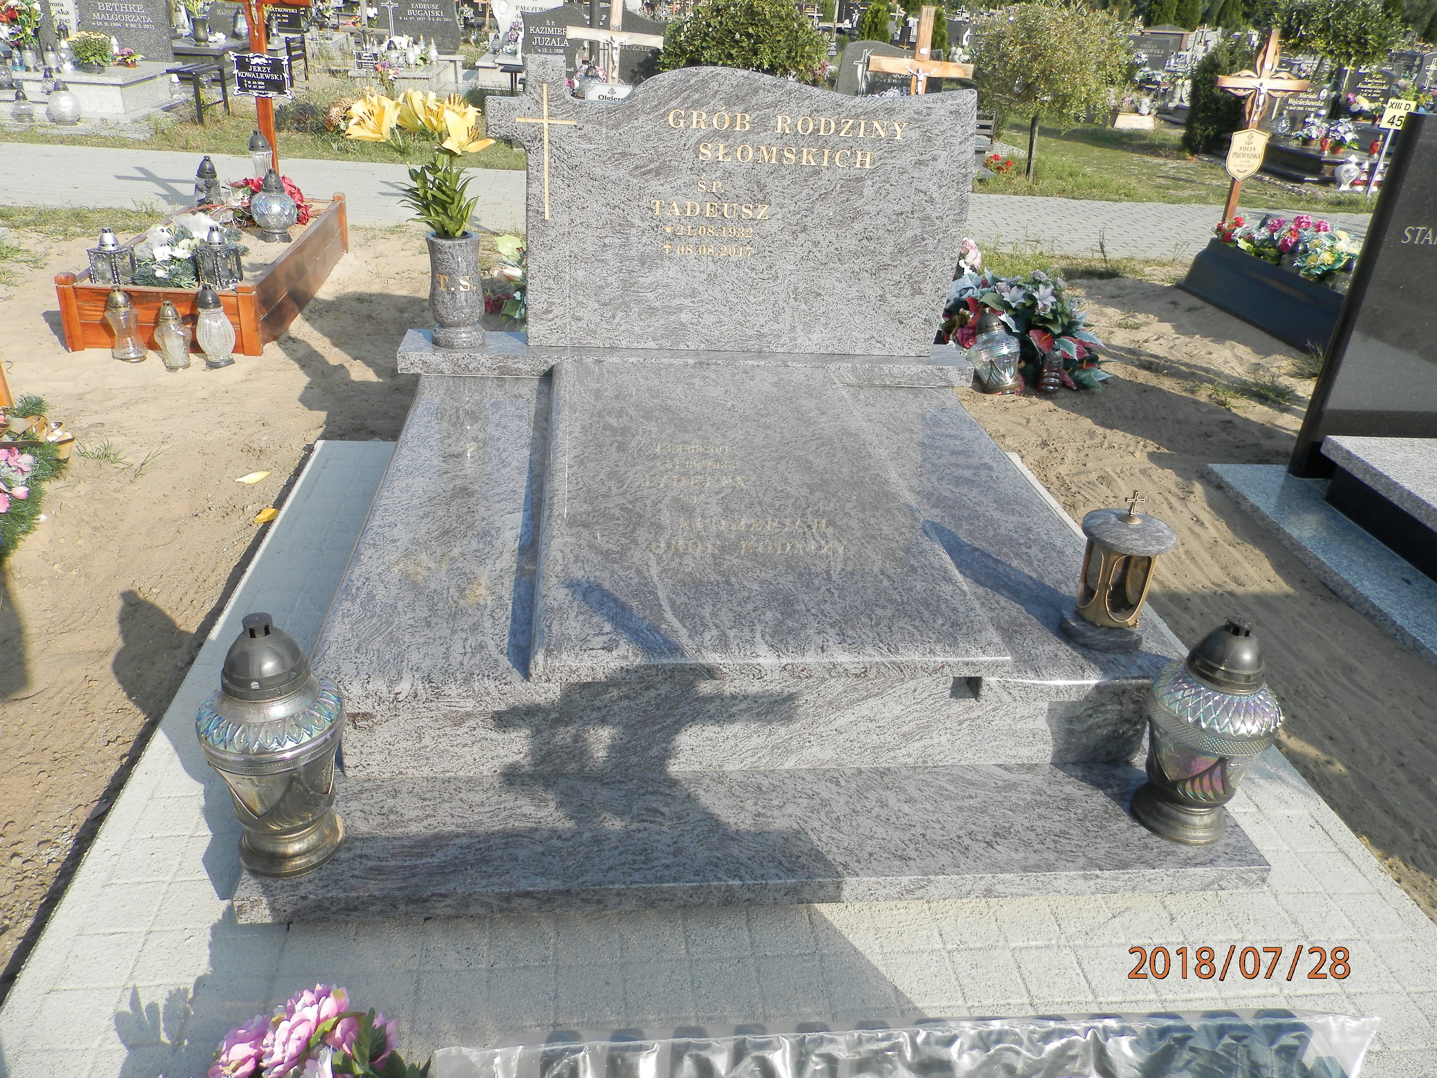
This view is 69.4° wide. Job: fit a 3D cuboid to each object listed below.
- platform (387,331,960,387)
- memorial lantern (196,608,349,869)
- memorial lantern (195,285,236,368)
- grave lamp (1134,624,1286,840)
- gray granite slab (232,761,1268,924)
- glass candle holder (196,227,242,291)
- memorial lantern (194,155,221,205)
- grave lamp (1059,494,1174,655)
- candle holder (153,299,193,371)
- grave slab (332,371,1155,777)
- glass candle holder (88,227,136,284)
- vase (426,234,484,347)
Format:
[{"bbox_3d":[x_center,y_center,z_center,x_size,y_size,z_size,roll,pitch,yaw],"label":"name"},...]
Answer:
[{"bbox_3d":[-0.081,-0.551,3.170,1.709,0.063,0.224,1,28,-7],"label":"platform"},{"bbox_3d":[-0.683,0.305,1.603,0.212,0.422,0.212,1,28,-7],"label":"memorial lantern"},{"bbox_3d":[-1.813,-0.766,3.728,0.137,0.290,0.137,1,29,-7],"label":"memorial lantern"},{"bbox_3d":[0.860,0.325,1.816,0.204,0.412,0.204,1,29,-7],"label":"grave lamp"},{"bbox_3d":[0.092,0.517,1.839,1.720,0.051,0.290,1,29,-7],"label":"gray granite slab"},{"bbox_3d":[-1.862,-1.054,3.865,0.118,0.218,0.118,14,30,18],"label":"glass candle holder"},{"bbox_3d":[-2.493,-1.746,5.043,0.110,0.228,0.110,1,29,-7],"label":"memorial lantern"},{"bbox_3d":[0.758,0.045,1.961,0.168,0.295,0.168,1,28,-7],"label":"grave lamp"},{"bbox_3d":[-1.936,-0.727,3.687,0.129,0.245,0.129,1,29,-7],"label":"candle holder"},{"bbox_3d":[0.028,-0.025,2.476,1.598,0.294,1.482,1,28,-7],"label":"grave slab"},{"bbox_3d":[-2.330,-1.085,3.978,0.125,0.214,0.125,11,28,13],"label":"glass candle holder"},{"bbox_3d":[-0.754,-0.717,3.005,0.149,0.303,0.149,1,29,-7],"label":"vase"}]

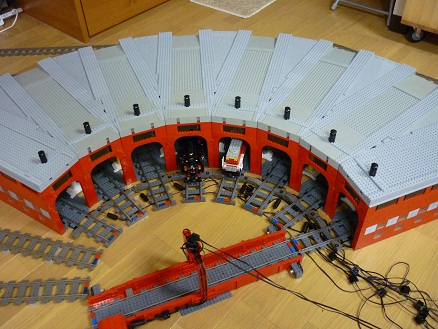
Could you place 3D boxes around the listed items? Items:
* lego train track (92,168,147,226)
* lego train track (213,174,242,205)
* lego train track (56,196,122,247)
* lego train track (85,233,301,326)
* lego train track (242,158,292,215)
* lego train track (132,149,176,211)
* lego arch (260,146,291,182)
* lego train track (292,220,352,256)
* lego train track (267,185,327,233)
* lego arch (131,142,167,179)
[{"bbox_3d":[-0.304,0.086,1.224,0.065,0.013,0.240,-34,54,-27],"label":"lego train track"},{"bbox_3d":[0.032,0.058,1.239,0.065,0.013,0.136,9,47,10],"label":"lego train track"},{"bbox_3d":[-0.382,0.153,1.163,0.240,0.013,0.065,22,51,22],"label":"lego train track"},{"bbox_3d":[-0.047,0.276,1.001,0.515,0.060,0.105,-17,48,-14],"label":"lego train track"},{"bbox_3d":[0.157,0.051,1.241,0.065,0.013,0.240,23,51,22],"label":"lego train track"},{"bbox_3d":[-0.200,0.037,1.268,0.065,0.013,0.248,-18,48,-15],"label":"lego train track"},{"bbox_3d":[0.174,-0.004,1.212,0.100,0.130,0.040,24,51,23],"label":"lego arch"},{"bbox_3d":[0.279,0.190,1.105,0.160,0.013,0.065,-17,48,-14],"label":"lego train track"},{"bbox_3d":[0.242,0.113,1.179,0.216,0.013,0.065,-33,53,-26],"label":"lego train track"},{"bbox_3d":[-0.211,-0.014,1.236,0.100,0.130,0.040,-17,48,-14],"label":"lego arch"}]

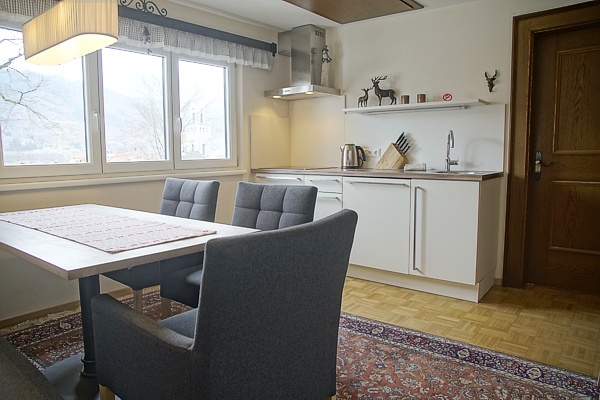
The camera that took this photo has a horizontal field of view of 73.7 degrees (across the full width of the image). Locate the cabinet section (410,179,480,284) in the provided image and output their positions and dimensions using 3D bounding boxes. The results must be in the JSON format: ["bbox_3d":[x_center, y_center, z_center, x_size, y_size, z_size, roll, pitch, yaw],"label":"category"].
[{"bbox_3d":[1.209,0.196,3.125,0.495,0.736,0.560,5,9,38],"label":"cabinet section"}]

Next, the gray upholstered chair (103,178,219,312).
[{"bbox_3d":[-0.944,0.327,2.674,0.565,0.893,0.650,5,8,38],"label":"gray upholstered chair"}]

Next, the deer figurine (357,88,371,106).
[{"bbox_3d":[0.579,-0.940,3.693,0.085,0.185,0.125,-5,8,-34],"label":"deer figurine"}]

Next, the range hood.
[{"bbox_3d":[0.012,-1.364,3.950,0.625,0.670,0.480,5,8,38],"label":"range hood"}]

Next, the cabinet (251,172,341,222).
[{"bbox_3d":[0.143,0.182,3.952,1.020,0.875,0.604,5,8,38],"label":"cabinet"}]

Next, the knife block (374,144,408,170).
[{"bbox_3d":[0.833,-0.384,3.597,0.265,0.235,0.100,5,8,38],"label":"knife block"}]

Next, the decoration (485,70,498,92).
[{"bbox_3d":[1.482,-0.921,3.109,0.090,0.170,0.060,5,8,38],"label":"decoration"}]

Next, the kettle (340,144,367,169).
[{"bbox_3d":[0.496,-0.395,3.709,0.235,0.235,0.165,0,7,0],"label":"kettle"}]

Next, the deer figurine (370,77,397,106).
[{"bbox_3d":[0.755,-0.964,3.551,0.235,0.265,0.100,2,7,20],"label":"deer figurine"}]

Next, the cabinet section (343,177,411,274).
[{"bbox_3d":[0.780,0.162,3.464,0.600,0.736,0.560,5,9,38],"label":"cabinet section"}]

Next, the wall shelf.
[{"bbox_3d":[0.943,-0.801,3.441,1.210,0.030,0.230,5,8,38],"label":"wall shelf"}]

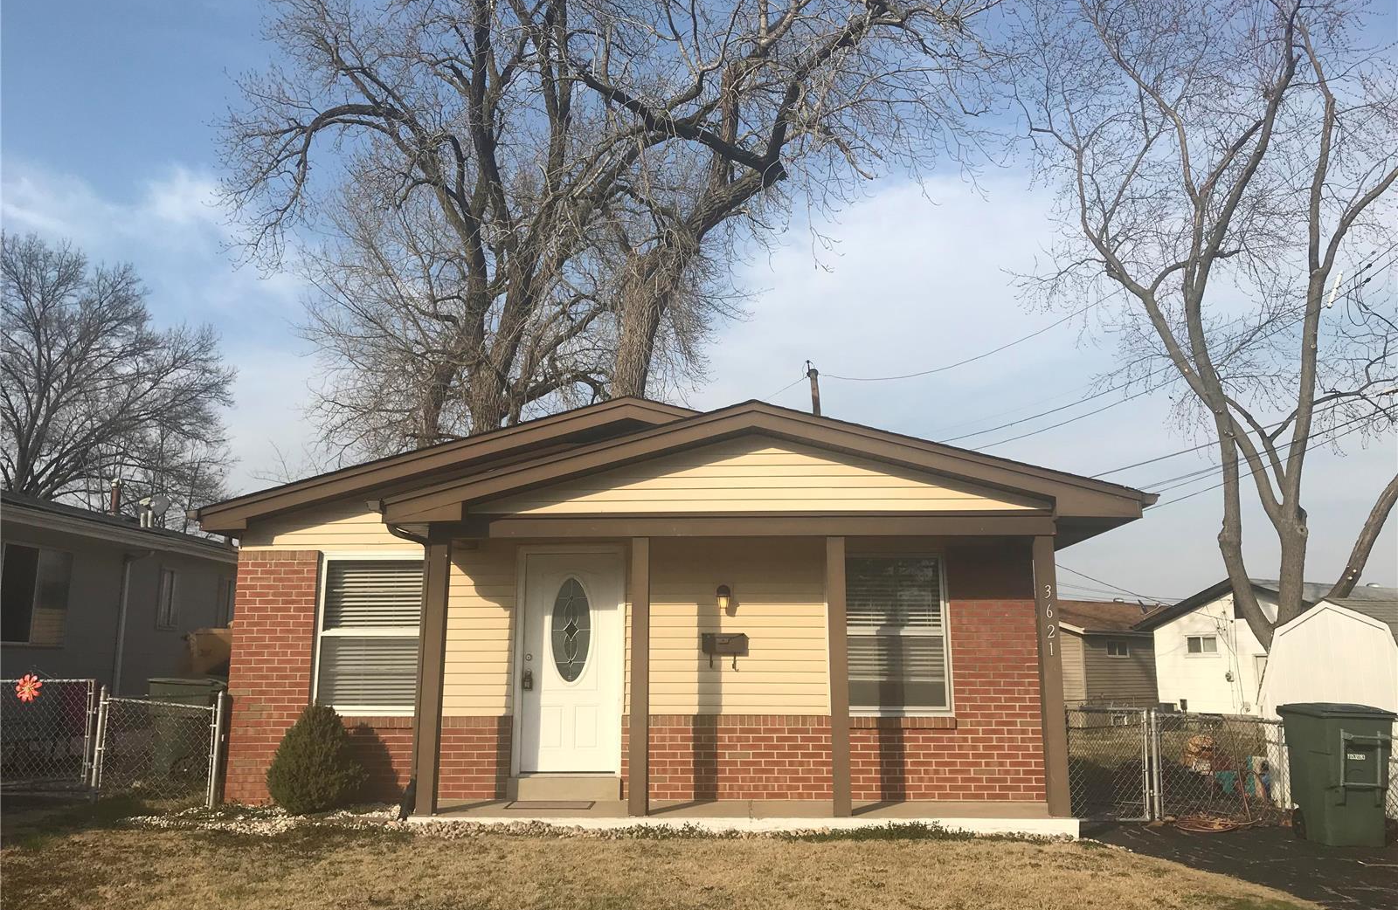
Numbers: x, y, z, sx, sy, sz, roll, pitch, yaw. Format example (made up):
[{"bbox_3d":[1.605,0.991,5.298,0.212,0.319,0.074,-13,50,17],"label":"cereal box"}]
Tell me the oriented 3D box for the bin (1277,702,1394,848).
[{"bbox_3d":[5.110,2.543,9.101,0.630,1.070,0.800,-1,-11,4],"label":"bin"}]

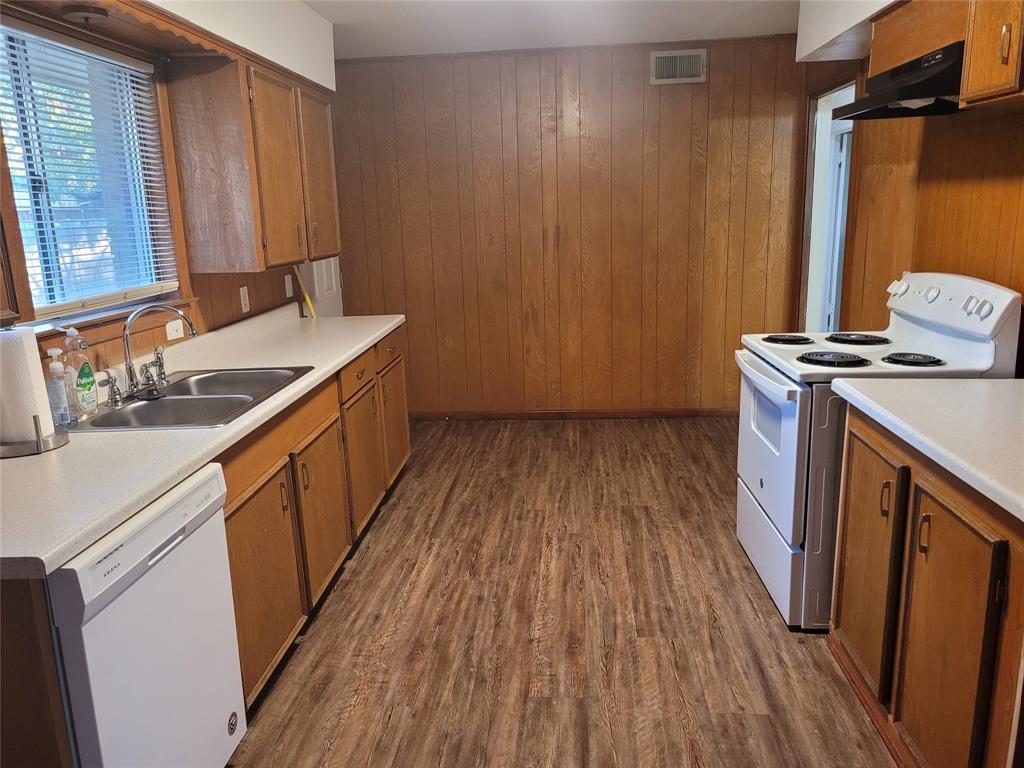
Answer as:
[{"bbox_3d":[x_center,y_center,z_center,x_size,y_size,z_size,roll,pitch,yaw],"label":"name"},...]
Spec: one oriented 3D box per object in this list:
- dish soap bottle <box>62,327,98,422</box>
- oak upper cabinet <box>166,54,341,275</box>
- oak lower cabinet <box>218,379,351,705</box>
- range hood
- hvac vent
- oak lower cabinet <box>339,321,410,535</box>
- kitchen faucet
[{"bbox_3d":[-1.289,-0.032,2.283,0.057,0.264,0.085,-1,13,5],"label":"dish soap bottle"},{"bbox_3d":[-1.149,-0.991,3.628,0.325,0.826,1.077,-1,13,5],"label":"oak upper cabinet"},{"bbox_3d":[-1.049,0.459,2.736,0.610,0.823,1.170,-1,13,5],"label":"oak lower cabinet"},{"bbox_3d":[1.446,-1.017,2.612,0.460,0.150,0.750,-1,13,5],"label":"range hood"},{"bbox_3d":[1.063,-2.025,4.912,0.353,0.201,0.025,-1,13,5],"label":"hvac vent"},{"bbox_3d":[-0.959,0.187,3.906,0.610,0.823,1.220,-1,13,5],"label":"oak lower cabinet"},{"bbox_3d":[-1.184,-0.123,2.611,0.265,0.288,0.170,-1,13,5],"label":"kitchen faucet"}]

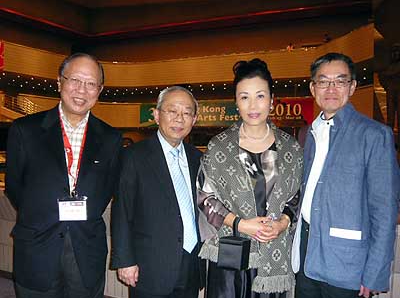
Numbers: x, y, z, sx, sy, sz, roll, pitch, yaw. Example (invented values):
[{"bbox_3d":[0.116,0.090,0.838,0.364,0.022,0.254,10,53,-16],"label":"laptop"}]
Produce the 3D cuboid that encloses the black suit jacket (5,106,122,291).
[{"bbox_3d":[-0.563,0.203,1.500,0.490,0.740,0.290,-1,2,-18],"label":"black suit jacket"}]

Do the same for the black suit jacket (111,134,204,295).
[{"bbox_3d":[-0.177,0.281,1.610,0.480,0.720,0.280,-1,2,-25],"label":"black suit jacket"}]

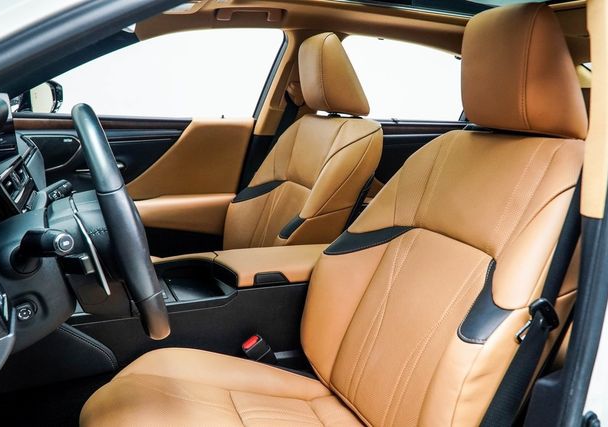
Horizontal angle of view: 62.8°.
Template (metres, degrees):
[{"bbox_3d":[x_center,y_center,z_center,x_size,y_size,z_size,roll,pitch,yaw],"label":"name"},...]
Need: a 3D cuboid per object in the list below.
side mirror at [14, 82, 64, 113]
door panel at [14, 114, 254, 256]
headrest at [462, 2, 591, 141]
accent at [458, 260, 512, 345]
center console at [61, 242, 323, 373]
[{"bbox_3d":[-1.003,-0.422,1.893,0.130,0.155,0.230,2,11,-7],"label":"side mirror"},{"bbox_3d":[-0.641,-0.069,1.801,0.960,0.580,0.120,-2,12,-24],"label":"door panel"},{"bbox_3d":[0.450,-0.299,1.056,0.160,0.235,0.260,2,11,-25],"label":"headrest"},{"bbox_3d":[0.322,0.151,0.867,0.075,0.145,0.115,23,1,-27],"label":"accent"},{"bbox_3d":[-0.193,0.250,1.311,0.850,0.280,0.250,-2,12,-24],"label":"center console"}]

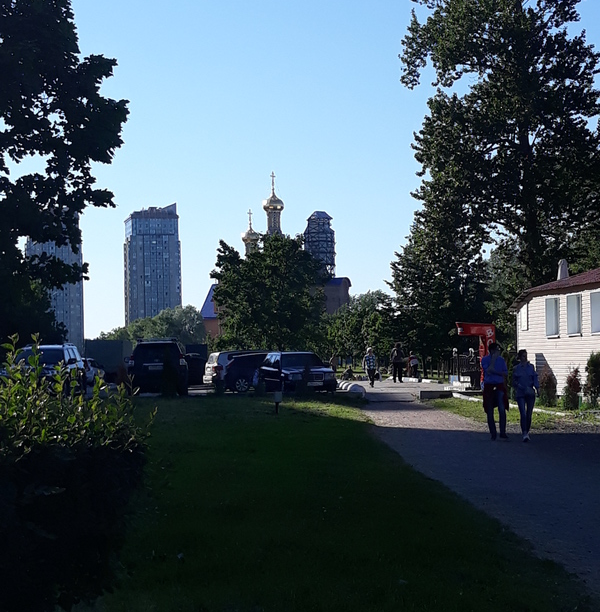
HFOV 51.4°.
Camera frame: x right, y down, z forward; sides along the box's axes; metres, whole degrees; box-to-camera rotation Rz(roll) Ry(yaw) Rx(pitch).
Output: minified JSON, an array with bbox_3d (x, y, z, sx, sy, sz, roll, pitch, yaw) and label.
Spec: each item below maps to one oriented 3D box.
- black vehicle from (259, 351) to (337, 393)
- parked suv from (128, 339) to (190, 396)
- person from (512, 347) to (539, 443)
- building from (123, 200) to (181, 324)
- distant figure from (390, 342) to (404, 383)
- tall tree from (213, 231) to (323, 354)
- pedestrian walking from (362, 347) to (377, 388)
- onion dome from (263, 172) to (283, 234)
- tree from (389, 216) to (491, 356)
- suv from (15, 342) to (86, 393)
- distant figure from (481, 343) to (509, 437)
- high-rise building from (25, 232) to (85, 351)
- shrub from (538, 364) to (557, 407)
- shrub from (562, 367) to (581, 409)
[{"bbox_3d":[-0.301,2.388,22.646,1.750,1.420,4.700,-1,-4,-16],"label":"black vehicle"},{"bbox_3d":[-5.140,2.256,23.113,1.900,1.870,4.750,-1,-5,-10],"label":"parked suv"},{"bbox_3d":[4.130,1.635,11.450,0.460,1.680,0.340,-2,-4,7],"label":"person"},{"bbox_3d":[-78.180,-11.740,333.000,26.500,84.000,21.000,0,-5,-19],"label":"building"},{"bbox_3d":[4.300,2.510,27.500,0.550,1.760,0.400,-3,-5,23],"label":"distant figure"},{"bbox_3d":[-1.900,0.050,36.500,6.900,8.600,6.600,-1,-4,0],"label":"tall tree"},{"bbox_3d":[2.841,2.503,25.400,0.500,1.620,0.400,0,-5,-14],"label":"pedestrian walking"},{"bbox_3d":[-4.247,-16.346,100.000,3.300,10.100,3.300,-2,-5,0],"label":"onion dome"},{"bbox_3d":[7.250,-0.600,33.500,5.300,8.700,5.200,-1,-4,0],"label":"tree"},{"bbox_3d":[-8.750,2.260,21.500,1.820,1.800,4.600,-1,-4,-7],"label":"suv"},{"bbox_3d":[3.604,1.570,11.550,0.480,1.760,0.380,-2,-5,6],"label":"distant figure"},{"bbox_3d":[-125.000,-9.500,322.000,29.000,73.000,25.000,0,-5,-20],"label":"high-rise building"},{"bbox_3d":[6.703,2.159,16.900,0.460,1.110,0.460,-3,-5,22],"label":"shrub"},{"bbox_3d":[7.013,2.123,16.100,0.460,1.120,0.460,-3,-5,22],"label":"shrub"}]

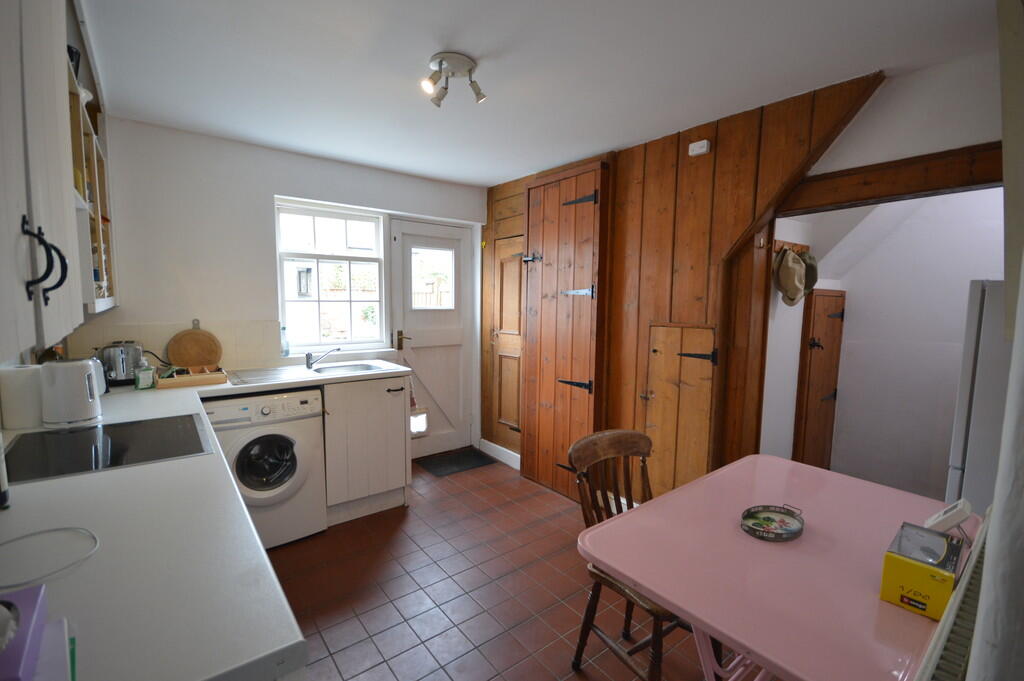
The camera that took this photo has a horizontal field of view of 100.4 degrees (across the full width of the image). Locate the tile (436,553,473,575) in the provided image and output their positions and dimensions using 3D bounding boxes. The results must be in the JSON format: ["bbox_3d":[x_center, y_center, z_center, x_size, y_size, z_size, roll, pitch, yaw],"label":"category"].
[{"bbox_3d":[-0.294,1.188,2.251,0.149,0.012,0.149,-3,6,-38],"label":"tile"}]

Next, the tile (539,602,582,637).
[{"bbox_3d":[0.210,1.210,1.850,0.150,0.012,0.150,-4,7,-39],"label":"tile"}]

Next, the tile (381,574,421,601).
[{"bbox_3d":[-0.534,1.184,2.042,0.150,0.012,0.150,-4,7,-39],"label":"tile"}]

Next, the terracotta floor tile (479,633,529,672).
[{"bbox_3d":[-0.032,1.230,1.673,0.149,0.013,0.149,-3,6,-38],"label":"terracotta floor tile"}]

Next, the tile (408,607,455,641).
[{"bbox_3d":[-0.342,1.205,1.809,0.150,0.012,0.150,-4,7,-39],"label":"tile"}]

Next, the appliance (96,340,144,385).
[{"bbox_3d":[-2.116,0.130,2.317,0.170,0.200,0.280,-3,6,-40],"label":"appliance"}]

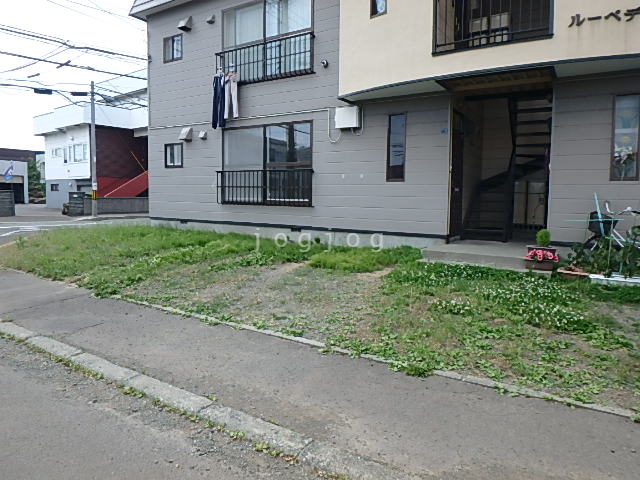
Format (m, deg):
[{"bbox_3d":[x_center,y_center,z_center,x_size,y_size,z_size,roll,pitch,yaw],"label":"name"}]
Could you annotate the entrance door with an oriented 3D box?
[{"bbox_3d":[2.585,-1.206,8.380,0.080,2.310,0.790,4,7,32],"label":"entrance door"}]

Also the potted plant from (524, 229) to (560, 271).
[{"bbox_3d":[3.049,0.135,6.081,0.410,0.570,0.360,4,7,32],"label":"potted plant"}]

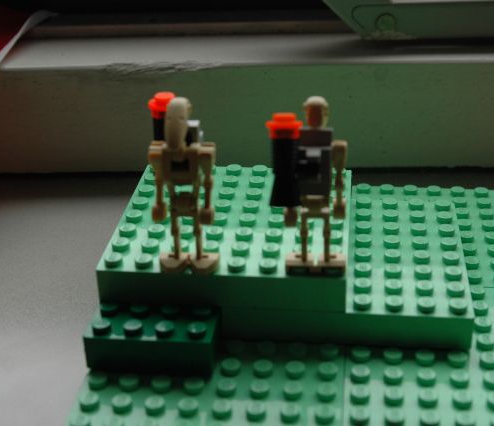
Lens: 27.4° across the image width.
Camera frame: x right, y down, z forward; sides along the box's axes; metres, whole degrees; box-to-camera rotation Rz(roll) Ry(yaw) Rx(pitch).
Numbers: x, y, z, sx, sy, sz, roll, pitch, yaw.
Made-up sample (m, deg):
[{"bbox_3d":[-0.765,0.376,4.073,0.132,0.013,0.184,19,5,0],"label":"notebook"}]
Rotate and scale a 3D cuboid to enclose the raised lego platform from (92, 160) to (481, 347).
[{"bbox_3d":[0.013,0.009,0.287,0.096,0.021,0.064,2,28,6],"label":"raised lego platform"}]

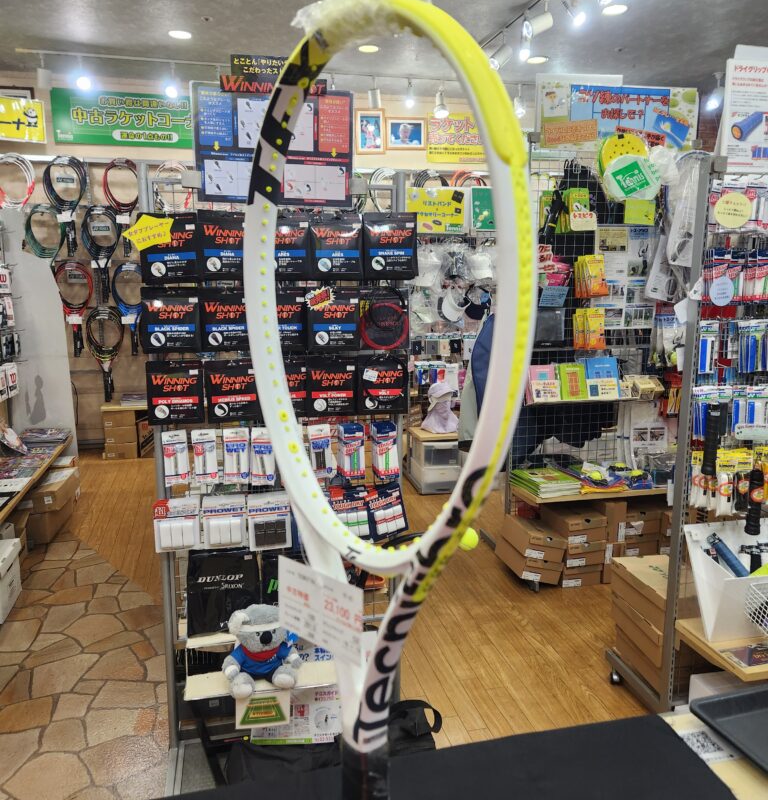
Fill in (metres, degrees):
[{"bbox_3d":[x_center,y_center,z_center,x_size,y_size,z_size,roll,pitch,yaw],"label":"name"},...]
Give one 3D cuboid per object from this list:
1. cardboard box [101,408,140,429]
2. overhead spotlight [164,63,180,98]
[{"bbox_3d":[-1.902,0.112,4.969,0.225,0.118,0.310,-2,10,-12],"label":"cardboard box"},{"bbox_3d":[-1.349,-2.036,4.342,0.095,0.213,0.110,-2,11,-13],"label":"overhead spotlight"}]

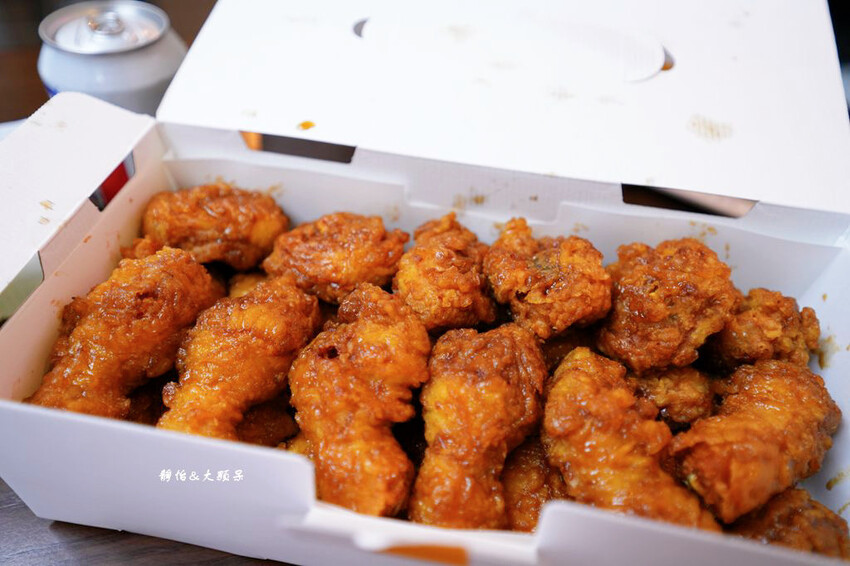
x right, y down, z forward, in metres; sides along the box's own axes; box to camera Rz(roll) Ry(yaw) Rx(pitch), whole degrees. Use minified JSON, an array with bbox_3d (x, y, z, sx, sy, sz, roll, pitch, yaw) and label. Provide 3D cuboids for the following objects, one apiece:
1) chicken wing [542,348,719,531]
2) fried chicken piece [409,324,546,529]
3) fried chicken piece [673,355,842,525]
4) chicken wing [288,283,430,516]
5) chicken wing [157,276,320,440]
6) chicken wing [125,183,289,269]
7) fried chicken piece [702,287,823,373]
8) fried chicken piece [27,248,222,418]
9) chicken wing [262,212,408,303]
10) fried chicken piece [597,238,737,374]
[{"bbox_3d":[0.067,0.057,0.235,0.044,0.041,0.083,-24,65,-24],"label":"chicken wing"},{"bbox_3d":[0.018,0.048,0.242,0.046,0.044,0.085,11,62,8],"label":"fried chicken piece"},{"bbox_3d":[0.120,0.054,0.235,0.072,0.041,0.044,-39,58,-19],"label":"fried chicken piece"},{"bbox_3d":[-0.024,0.042,0.246,0.049,0.044,0.090,2,62,0],"label":"chicken wing"},{"bbox_3d":[-0.071,0.028,0.257,0.044,0.041,0.083,25,64,21],"label":"chicken wing"},{"bbox_3d":[-0.098,-0.027,0.311,0.077,0.040,0.042,10,46,7],"label":"chicken wing"},{"bbox_3d":[0.140,0.022,0.275,0.050,0.040,0.045,6,46,3],"label":"fried chicken piece"},{"bbox_3d":[-0.118,0.019,0.264,0.047,0.043,0.092,24,63,19],"label":"fried chicken piece"},{"bbox_3d":[-0.038,-0.012,0.298,0.065,0.039,0.042,-13,48,-15],"label":"chicken wing"},{"bbox_3d":[0.098,0.009,0.276,0.056,0.050,0.066,30,61,24],"label":"fried chicken piece"}]

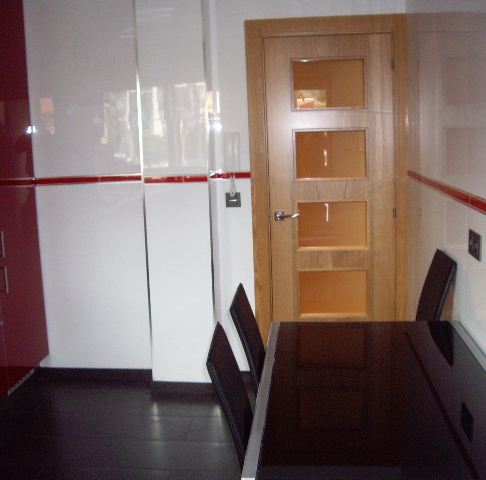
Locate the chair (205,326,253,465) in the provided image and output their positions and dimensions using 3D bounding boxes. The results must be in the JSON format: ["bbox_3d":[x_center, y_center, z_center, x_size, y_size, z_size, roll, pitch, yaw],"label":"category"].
[{"bbox_3d":[0.186,0.743,1.945,0.510,0.960,0.420,-1,9,5],"label":"chair"}]

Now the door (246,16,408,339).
[{"bbox_3d":[0.497,-0.193,4.074,0.896,2.117,0.090,-1,9,5],"label":"door"}]

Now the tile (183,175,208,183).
[{"bbox_3d":[-0.261,-0.339,3.896,0.135,0.039,0.012,-1,9,5],"label":"tile"}]

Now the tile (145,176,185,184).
[{"bbox_3d":[-0.436,-0.334,3.911,0.217,0.038,0.012,-1,9,5],"label":"tile"}]

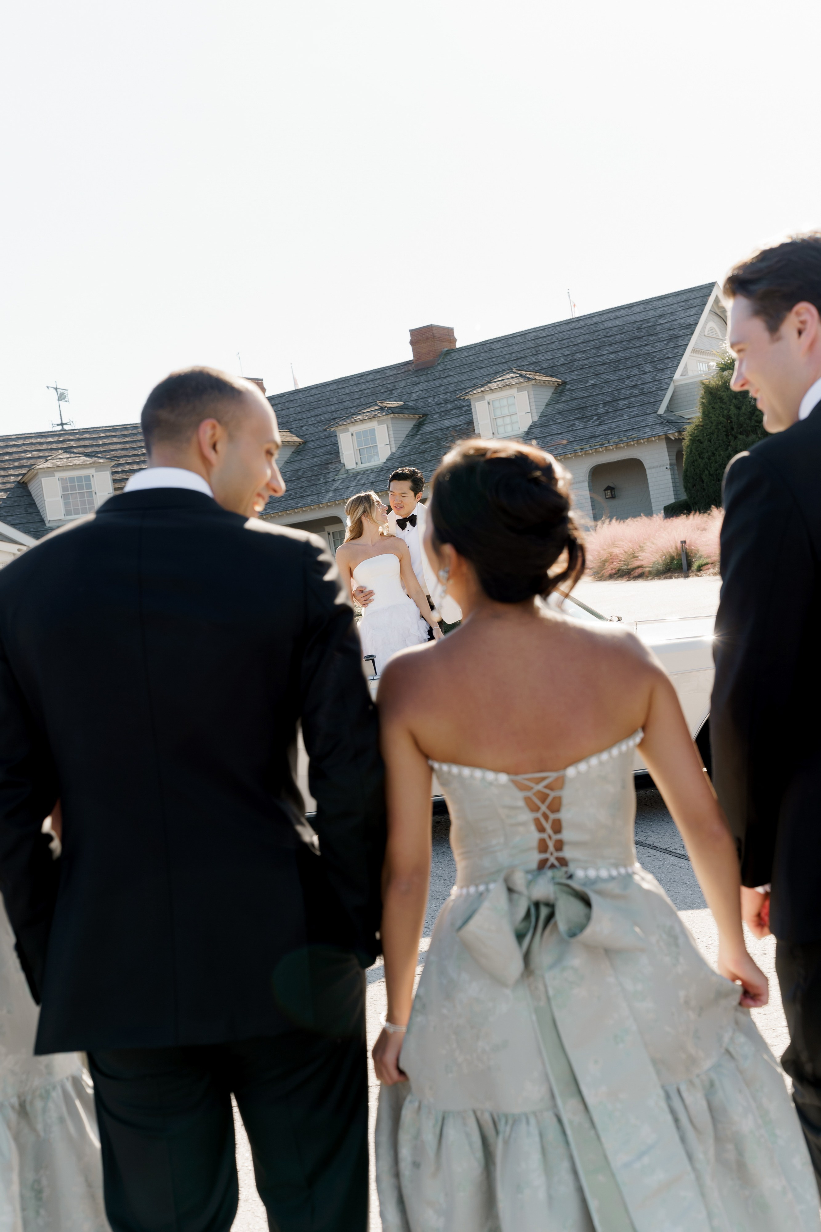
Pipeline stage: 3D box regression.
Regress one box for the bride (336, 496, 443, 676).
[{"bbox_3d":[-0.077,0.166,6.984,0.570,1.640,0.480,-9,2,-6],"label":"bride"}]

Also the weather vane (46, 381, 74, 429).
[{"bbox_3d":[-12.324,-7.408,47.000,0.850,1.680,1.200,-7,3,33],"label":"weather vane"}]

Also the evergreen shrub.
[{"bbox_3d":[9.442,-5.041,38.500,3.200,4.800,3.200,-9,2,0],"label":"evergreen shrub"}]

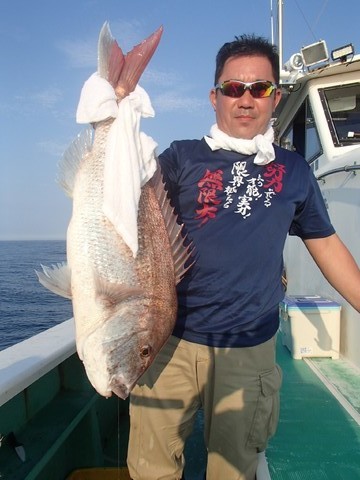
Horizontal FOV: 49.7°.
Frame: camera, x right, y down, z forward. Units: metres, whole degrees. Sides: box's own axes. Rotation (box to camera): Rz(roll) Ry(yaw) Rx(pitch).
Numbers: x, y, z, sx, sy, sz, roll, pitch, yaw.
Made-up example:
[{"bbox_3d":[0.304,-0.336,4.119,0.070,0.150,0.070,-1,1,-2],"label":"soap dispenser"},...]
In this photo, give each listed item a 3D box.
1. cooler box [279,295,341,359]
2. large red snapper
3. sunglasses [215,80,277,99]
[{"bbox_3d":[1.105,0.745,3.480,0.430,0.445,0.620,0,0,0],"label":"cooler box"},{"bbox_3d":[-0.142,-0.063,0.825,0.320,0.790,0.140,0,0,-25],"label":"large red snapper"},{"bbox_3d":[0.168,-0.373,0.982,0.147,0.046,0.135,0,16,7],"label":"sunglasses"}]

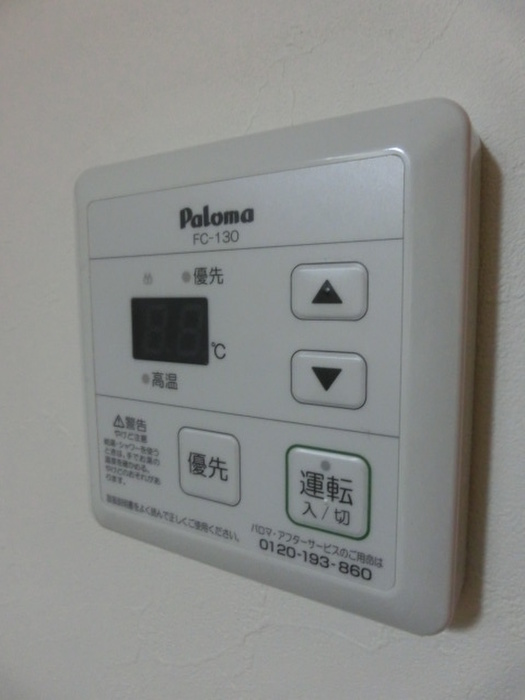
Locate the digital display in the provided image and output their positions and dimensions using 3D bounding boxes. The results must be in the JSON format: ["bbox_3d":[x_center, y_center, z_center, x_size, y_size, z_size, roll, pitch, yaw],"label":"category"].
[{"bbox_3d":[-0.027,-0.006,0.140,0.029,0.018,0.003,3,8,31],"label":"digital display"}]

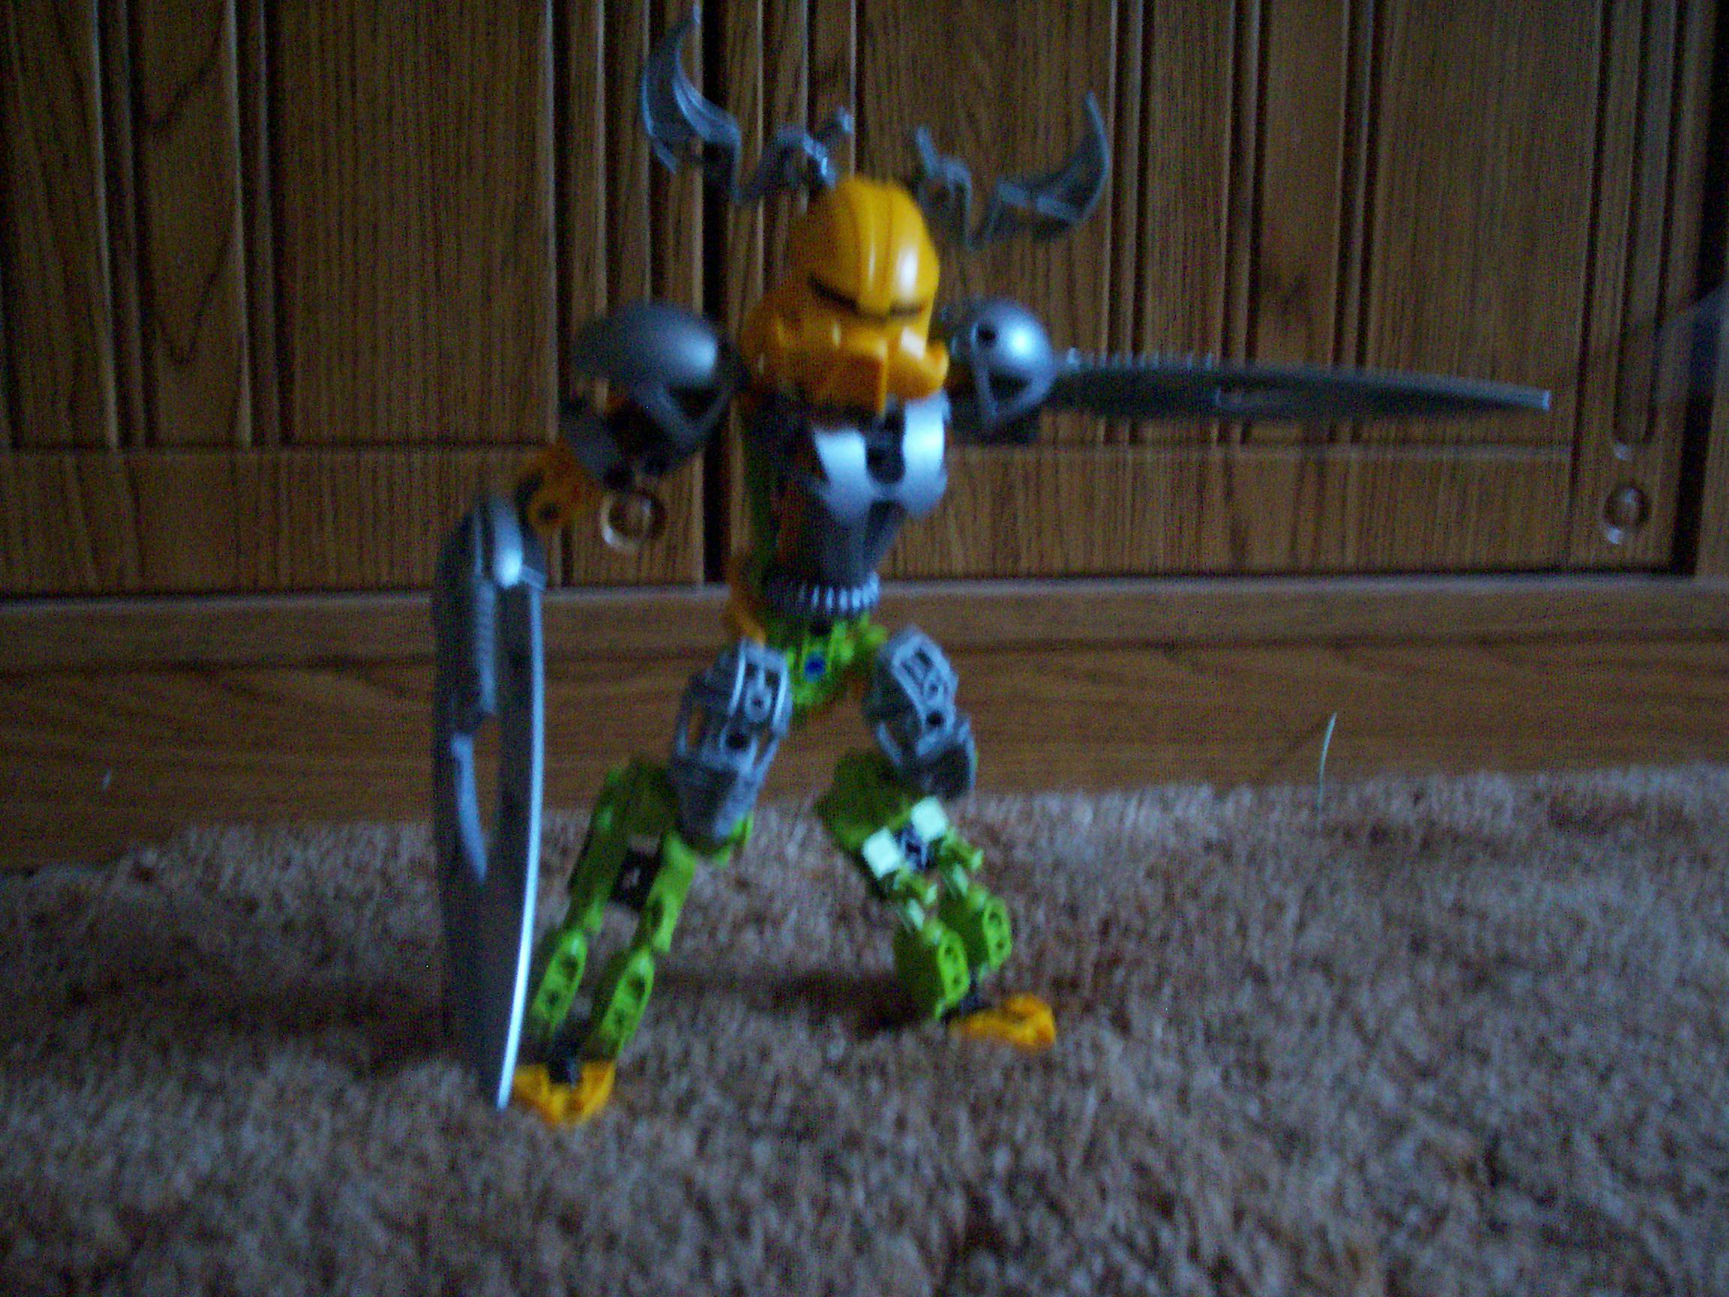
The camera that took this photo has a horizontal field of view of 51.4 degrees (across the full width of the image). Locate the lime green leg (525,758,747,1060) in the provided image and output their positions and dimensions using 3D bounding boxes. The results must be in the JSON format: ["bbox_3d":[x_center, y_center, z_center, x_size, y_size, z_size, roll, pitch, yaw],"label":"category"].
[{"bbox_3d":[-0.047,0.053,0.370,0.025,0.056,0.019,19,7,-28],"label":"lime green leg"}]

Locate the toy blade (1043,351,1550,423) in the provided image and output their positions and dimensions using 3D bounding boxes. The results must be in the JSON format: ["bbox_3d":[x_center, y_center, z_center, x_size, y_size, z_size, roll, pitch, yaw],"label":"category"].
[{"bbox_3d":[0.085,-0.054,0.372,0.122,0.009,0.025,3,-4,-12],"label":"toy blade"}]

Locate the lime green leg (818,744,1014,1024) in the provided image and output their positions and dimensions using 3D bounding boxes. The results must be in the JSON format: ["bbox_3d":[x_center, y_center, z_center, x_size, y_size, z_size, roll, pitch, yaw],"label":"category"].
[{"bbox_3d":[0.011,0.052,0.396,0.019,0.055,0.024,-9,17,46],"label":"lime green leg"}]

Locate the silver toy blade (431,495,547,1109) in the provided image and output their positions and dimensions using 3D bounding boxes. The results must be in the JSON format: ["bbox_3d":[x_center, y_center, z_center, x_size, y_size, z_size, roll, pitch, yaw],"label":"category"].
[{"bbox_3d":[-0.075,0.031,0.360,0.009,0.120,0.026,-4,5,-44],"label":"silver toy blade"}]

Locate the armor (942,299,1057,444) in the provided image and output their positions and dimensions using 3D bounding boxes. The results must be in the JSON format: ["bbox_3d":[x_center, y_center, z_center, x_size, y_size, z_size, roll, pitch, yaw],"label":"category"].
[{"bbox_3d":[0.027,-0.056,0.366,0.021,0.028,0.021,-4,10,-30],"label":"armor"}]

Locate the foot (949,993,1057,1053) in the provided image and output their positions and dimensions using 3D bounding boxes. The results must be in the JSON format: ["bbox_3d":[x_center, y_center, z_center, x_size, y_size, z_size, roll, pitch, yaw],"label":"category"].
[{"bbox_3d":[0.031,0.085,0.408,0.021,0.008,0.018,5,10,30],"label":"foot"}]

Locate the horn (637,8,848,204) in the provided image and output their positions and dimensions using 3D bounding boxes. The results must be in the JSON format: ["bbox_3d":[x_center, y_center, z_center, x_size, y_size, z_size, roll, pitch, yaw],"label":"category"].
[{"bbox_3d":[-0.024,-0.109,0.360,0.042,0.036,0.012,-4,10,-30],"label":"horn"}]

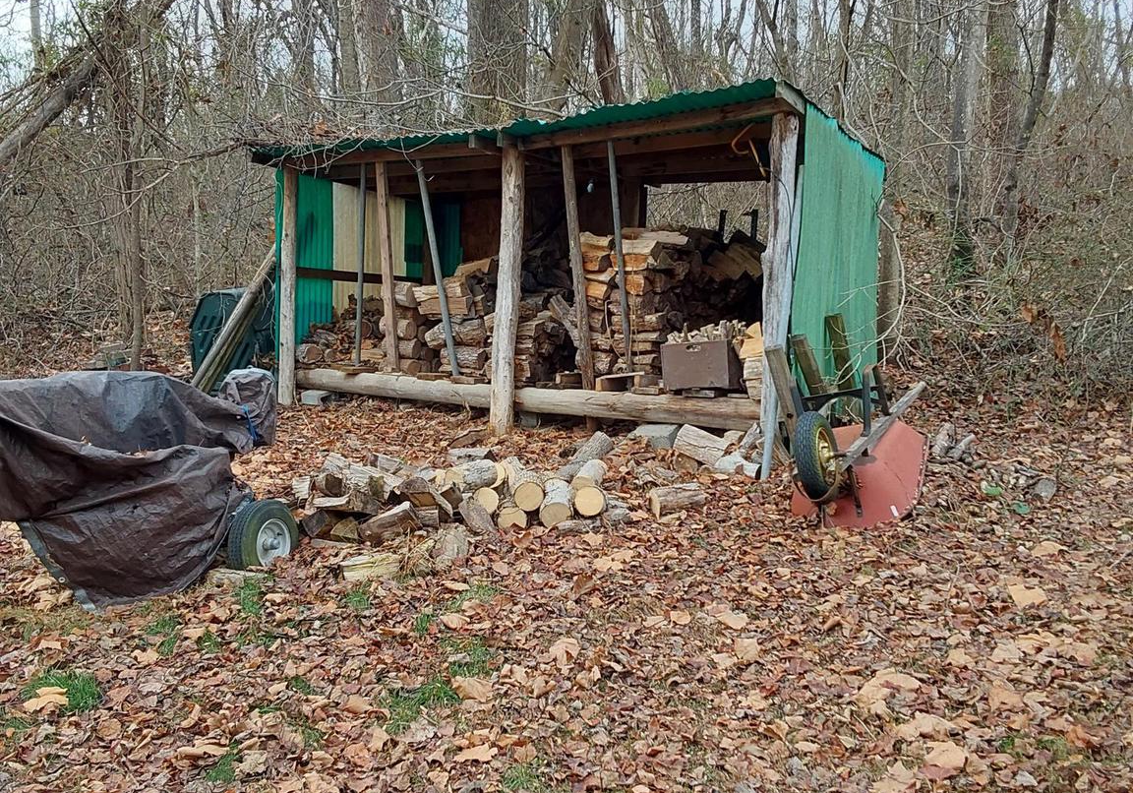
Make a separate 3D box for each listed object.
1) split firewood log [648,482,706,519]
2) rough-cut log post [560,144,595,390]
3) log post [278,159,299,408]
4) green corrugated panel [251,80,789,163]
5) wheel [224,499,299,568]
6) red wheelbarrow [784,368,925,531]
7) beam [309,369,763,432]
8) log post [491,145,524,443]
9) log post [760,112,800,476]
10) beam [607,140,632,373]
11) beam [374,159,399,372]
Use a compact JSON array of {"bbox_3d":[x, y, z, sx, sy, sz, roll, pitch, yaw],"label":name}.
[{"bbox_3d":[0.492,0.466,5.450,0.270,0.130,0.130,-9,9,-21],"label":"split firewood log"},{"bbox_3d":[0.069,-0.677,6.720,0.070,1.422,0.070,2,11,40],"label":"rough-cut log post"},{"bbox_3d":[-1.884,-0.747,8.293,0.105,1.621,0.105,2,5,0],"label":"log post"},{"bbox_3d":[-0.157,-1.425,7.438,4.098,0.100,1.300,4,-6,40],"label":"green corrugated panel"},{"bbox_3d":[-1.338,0.618,5.400,0.110,0.365,0.365,5,6,35],"label":"wheel"},{"bbox_3d":[1.358,0.222,5.680,0.660,0.600,1.360,-1,11,27],"label":"red wheelbarrow"},{"bbox_3d":[-0.455,-0.010,7.184,3.663,0.150,0.150,4,5,40],"label":"beam"},{"bbox_3d":[-0.337,-0.609,6.981,0.130,1.680,0.130,2,5,0],"label":"log post"},{"bbox_3d":[0.991,-0.510,5.850,0.140,1.673,0.140,6,6,40],"label":"log post"},{"bbox_3d":[0.284,-0.738,6.550,0.050,1.253,0.050,5,15,40],"label":"beam"},{"bbox_3d":[-1.129,-0.807,7.720,0.089,1.352,0.045,6,12,40],"label":"beam"}]

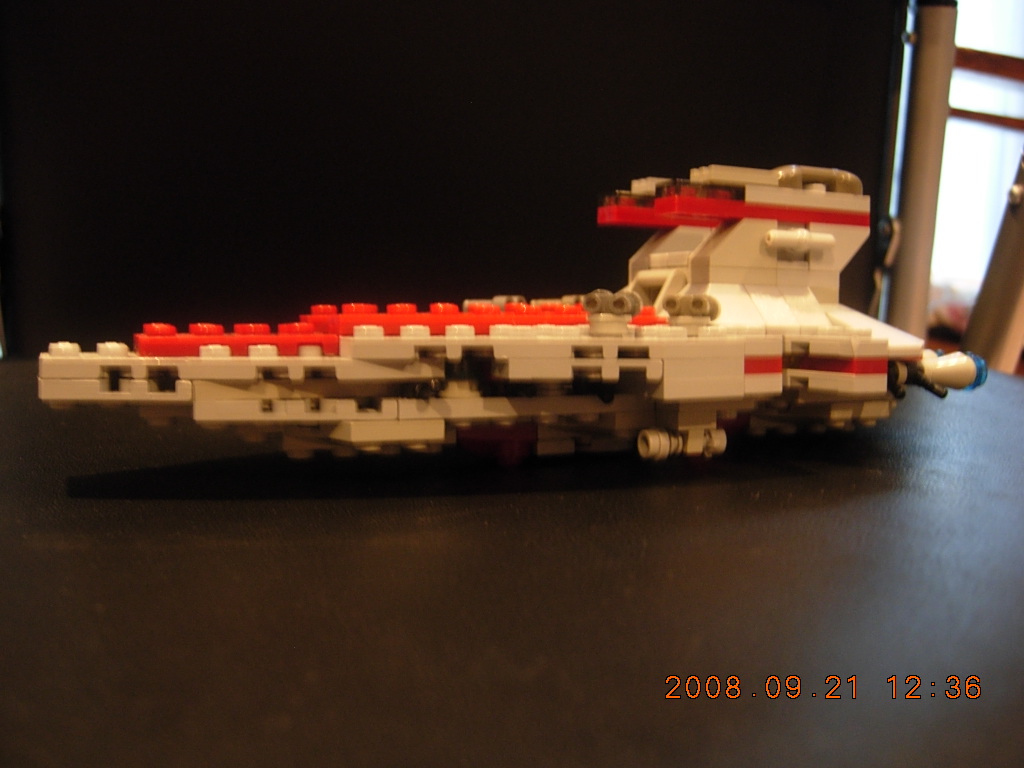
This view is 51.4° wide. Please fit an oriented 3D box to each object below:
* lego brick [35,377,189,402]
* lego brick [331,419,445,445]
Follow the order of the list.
[{"bbox_3d":[-0.064,0.001,0.174,0.024,0.003,0.016,-1,4,-24],"label":"lego brick"},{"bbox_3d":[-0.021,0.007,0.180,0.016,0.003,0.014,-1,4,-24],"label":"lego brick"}]

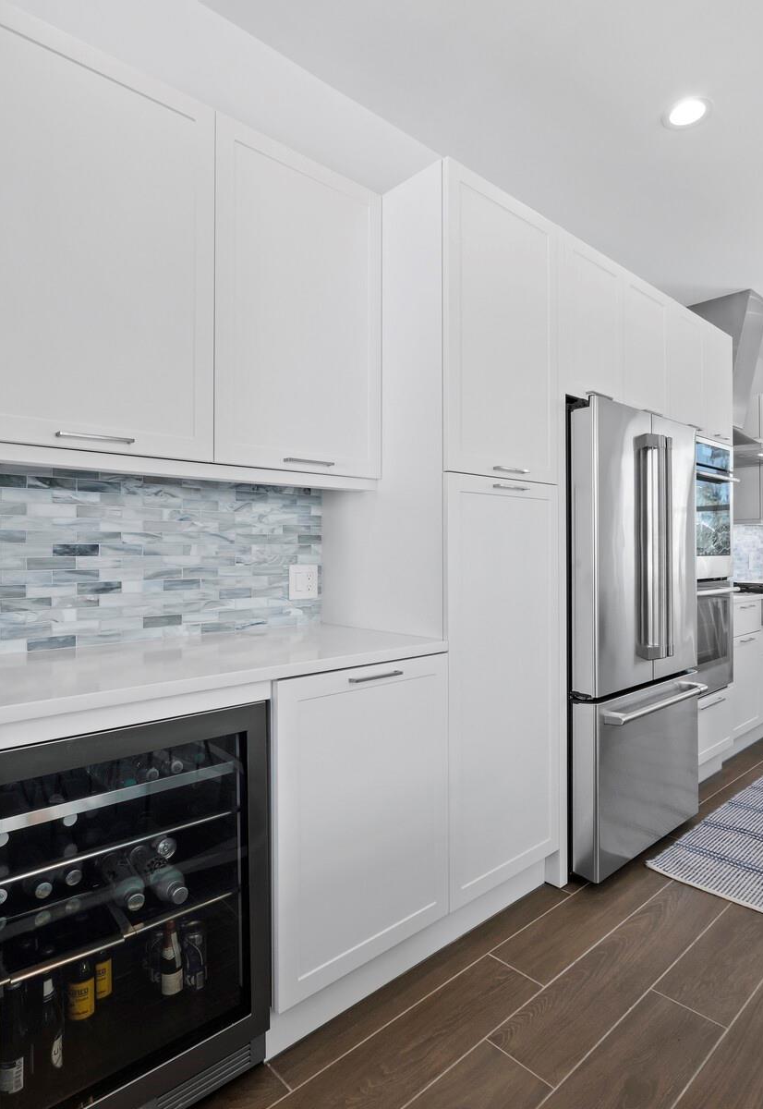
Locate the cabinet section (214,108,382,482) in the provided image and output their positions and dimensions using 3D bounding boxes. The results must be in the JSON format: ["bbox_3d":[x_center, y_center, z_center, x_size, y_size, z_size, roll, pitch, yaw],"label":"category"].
[{"bbox_3d":[-0.330,-0.721,1.913,0.592,0.924,0.331,0,0,-41],"label":"cabinet section"}]

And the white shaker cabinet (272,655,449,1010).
[{"bbox_3d":[-0.217,0.699,1.845,0.596,0.792,0.600,0,0,-41],"label":"white shaker cabinet"}]

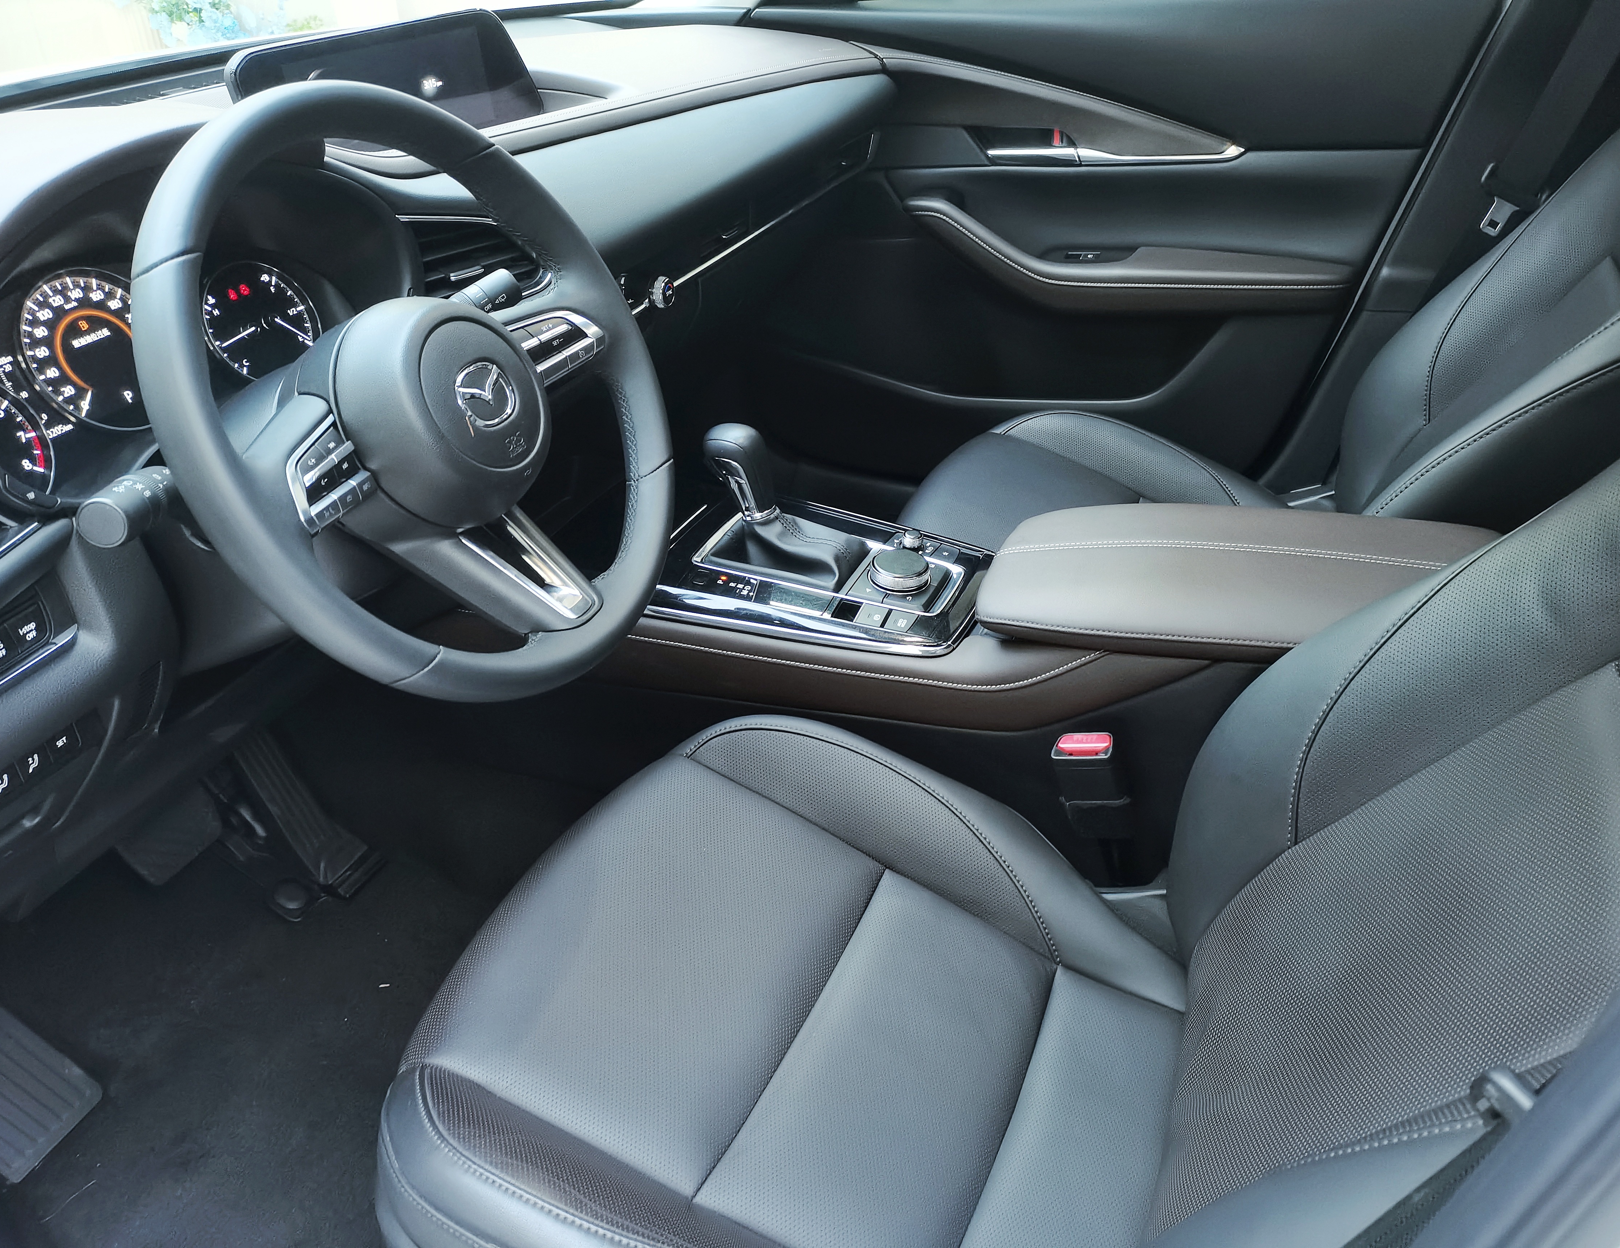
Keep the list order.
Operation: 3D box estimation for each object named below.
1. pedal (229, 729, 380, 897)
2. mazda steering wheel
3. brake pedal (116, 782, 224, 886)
[{"bbox_3d":[-0.541,0.184,1.311,0.044,0.215,0.072,-14,22,34],"label":"pedal"},{"bbox_3d":[-0.227,-0.135,0.757,0.105,0.370,0.370,-15,21,35],"label":"mazda steering wheel"},{"bbox_3d":[-0.618,0.201,1.199,0.035,0.073,0.090,-33,11,39],"label":"brake pedal"}]

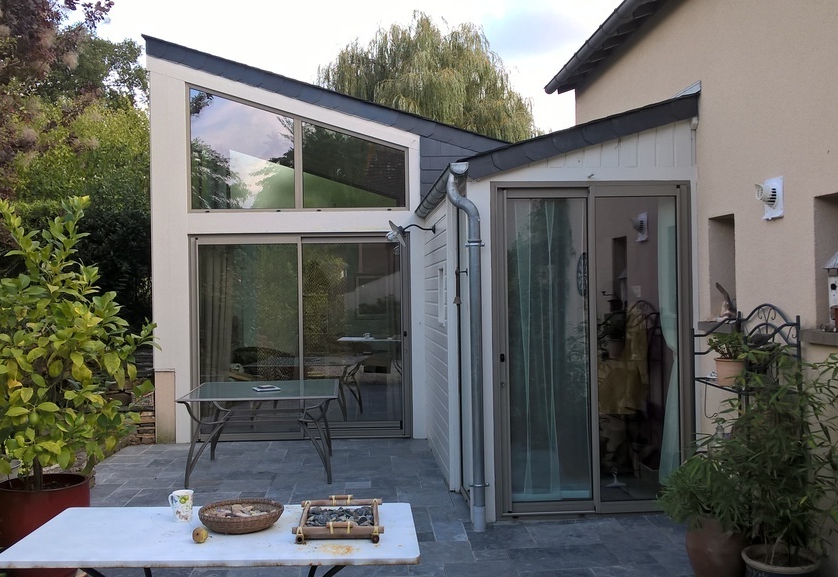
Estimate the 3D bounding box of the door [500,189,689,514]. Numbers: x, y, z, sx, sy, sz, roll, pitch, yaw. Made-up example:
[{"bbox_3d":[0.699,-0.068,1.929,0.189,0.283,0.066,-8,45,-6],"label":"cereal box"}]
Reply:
[{"bbox_3d":[1.192,0.416,5.552,1.360,2.260,0.120,-1,0,-3],"label":"door"}]

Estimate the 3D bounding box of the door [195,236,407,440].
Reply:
[{"bbox_3d":[-1.224,0.514,8.523,2.260,2.130,0.120,-1,0,-3],"label":"door"}]

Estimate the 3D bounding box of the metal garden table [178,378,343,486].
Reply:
[{"bbox_3d":[-1.342,1.234,7.124,1.250,0.710,1.230,-1,0,-1],"label":"metal garden table"}]

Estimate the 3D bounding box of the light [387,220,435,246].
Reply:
[{"bbox_3d":[-0.071,-0.489,7.208,0.430,0.250,0.270,-1,0,-3],"label":"light"}]

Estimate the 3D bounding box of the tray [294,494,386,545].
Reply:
[{"bbox_3d":[-0.276,0.814,2.894,0.305,0.068,0.365,-1,0,1],"label":"tray"}]

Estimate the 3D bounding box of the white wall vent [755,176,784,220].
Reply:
[{"bbox_3d":[1.939,-0.507,4.557,0.100,0.228,0.201,-1,0,-4],"label":"white wall vent"}]

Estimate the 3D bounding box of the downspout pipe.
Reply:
[{"bbox_3d":[0.323,0.373,5.289,0.240,2.380,0.160,-1,0,-3],"label":"downspout pipe"}]

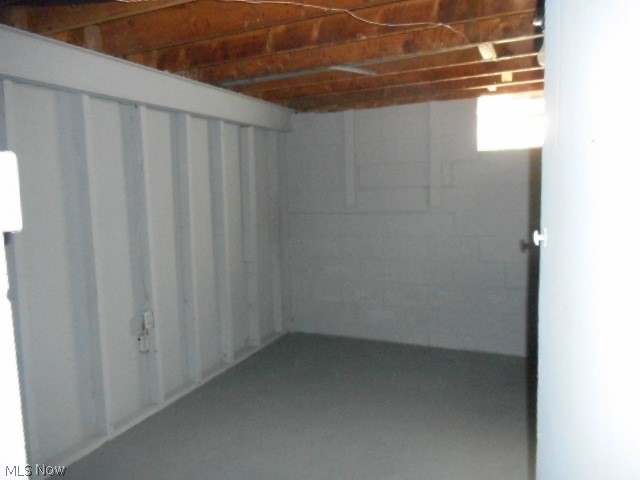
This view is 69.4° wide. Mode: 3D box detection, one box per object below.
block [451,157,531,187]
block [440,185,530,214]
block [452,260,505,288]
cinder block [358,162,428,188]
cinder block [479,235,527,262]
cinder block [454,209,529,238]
[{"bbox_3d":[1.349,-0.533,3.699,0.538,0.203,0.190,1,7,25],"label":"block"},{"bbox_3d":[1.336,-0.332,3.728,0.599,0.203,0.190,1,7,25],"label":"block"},{"bbox_3d":[1.319,0.274,3.808,0.400,0.203,0.190,1,7,25],"label":"block"},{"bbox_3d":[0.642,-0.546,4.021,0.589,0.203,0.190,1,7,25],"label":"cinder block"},{"bbox_3d":[1.491,0.075,3.706,0.386,0.203,0.190,1,7,25],"label":"cinder block"},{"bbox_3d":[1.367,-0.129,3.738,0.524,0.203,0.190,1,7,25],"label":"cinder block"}]

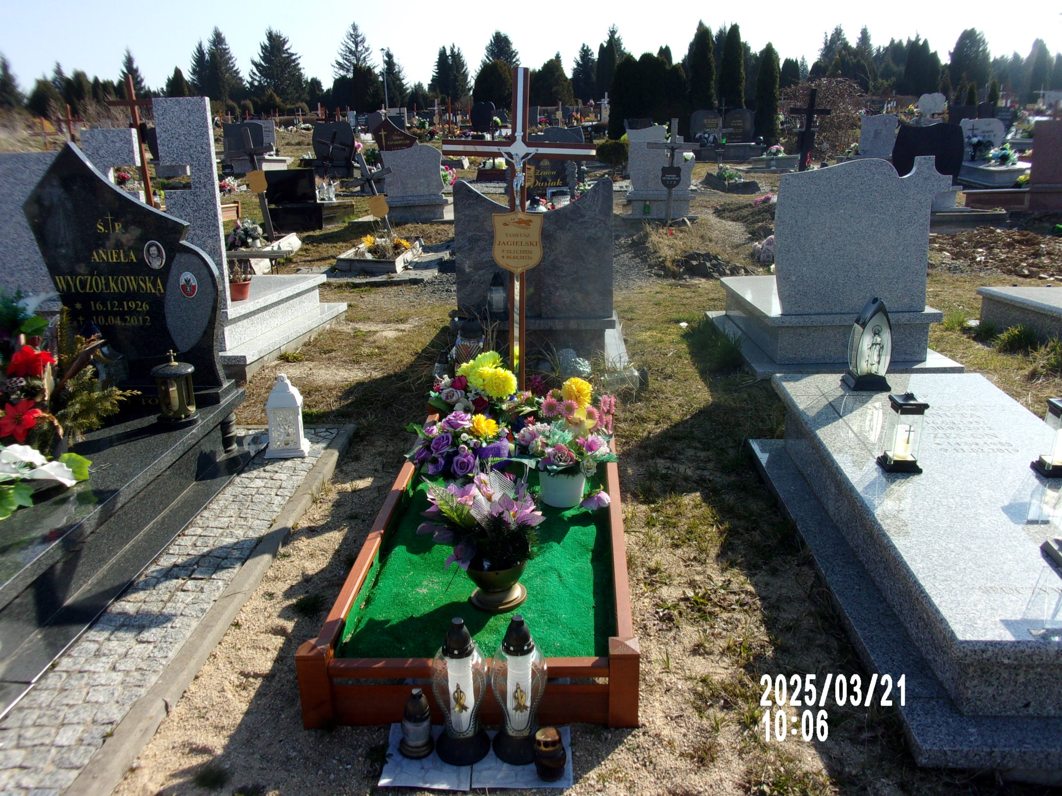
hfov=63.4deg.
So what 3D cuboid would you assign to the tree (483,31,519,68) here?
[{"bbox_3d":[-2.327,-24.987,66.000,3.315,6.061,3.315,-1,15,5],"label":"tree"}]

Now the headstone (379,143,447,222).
[{"bbox_3d":[-1.716,-3.144,12.514,0.980,1.107,0.280,0,19,3],"label":"headstone"}]

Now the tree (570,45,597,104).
[{"bbox_3d":[3.696,-21.772,60.269,2.200,5.767,2.200,0,19,3],"label":"tree"}]

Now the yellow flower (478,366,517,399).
[{"bbox_3d":[-0.132,-0.062,3.370,0.150,0.130,0.130,-1,15,5],"label":"yellow flower"}]

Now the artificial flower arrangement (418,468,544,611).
[{"bbox_3d":[-0.133,0.423,2.605,0.365,0.400,0.330,-1,16,3],"label":"artificial flower arrangement"}]

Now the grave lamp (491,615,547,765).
[{"bbox_3d":[-0.029,0.723,2.145,0.139,0.370,0.139,0,16,5],"label":"grave lamp"}]

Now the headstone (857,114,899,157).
[{"bbox_3d":[6.984,-5.280,17.300,0.760,0.860,0.120,-1,16,3],"label":"headstone"}]

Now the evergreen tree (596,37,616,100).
[{"bbox_3d":[4.633,-19.835,53.000,1.250,4.400,1.250,0,16,5],"label":"evergreen tree"}]

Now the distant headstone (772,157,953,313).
[{"bbox_3d":[1.759,-0.866,4.617,0.894,0.805,0.080,-1,15,5],"label":"distant headstone"}]

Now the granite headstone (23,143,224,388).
[{"bbox_3d":[-1.797,-0.582,3.877,0.840,1.090,0.090,0,19,4],"label":"granite headstone"}]

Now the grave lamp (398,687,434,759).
[{"bbox_3d":[-0.265,0.751,2.015,0.081,0.162,0.081,-1,16,3],"label":"grave lamp"}]

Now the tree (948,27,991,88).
[{"bbox_3d":[25.473,-19.340,50.000,2.400,4.400,2.400,-1,16,3],"label":"tree"}]

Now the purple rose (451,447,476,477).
[{"bbox_3d":[-0.255,0.247,3.240,0.092,0.098,0.075,-3,16,-5],"label":"purple rose"}]

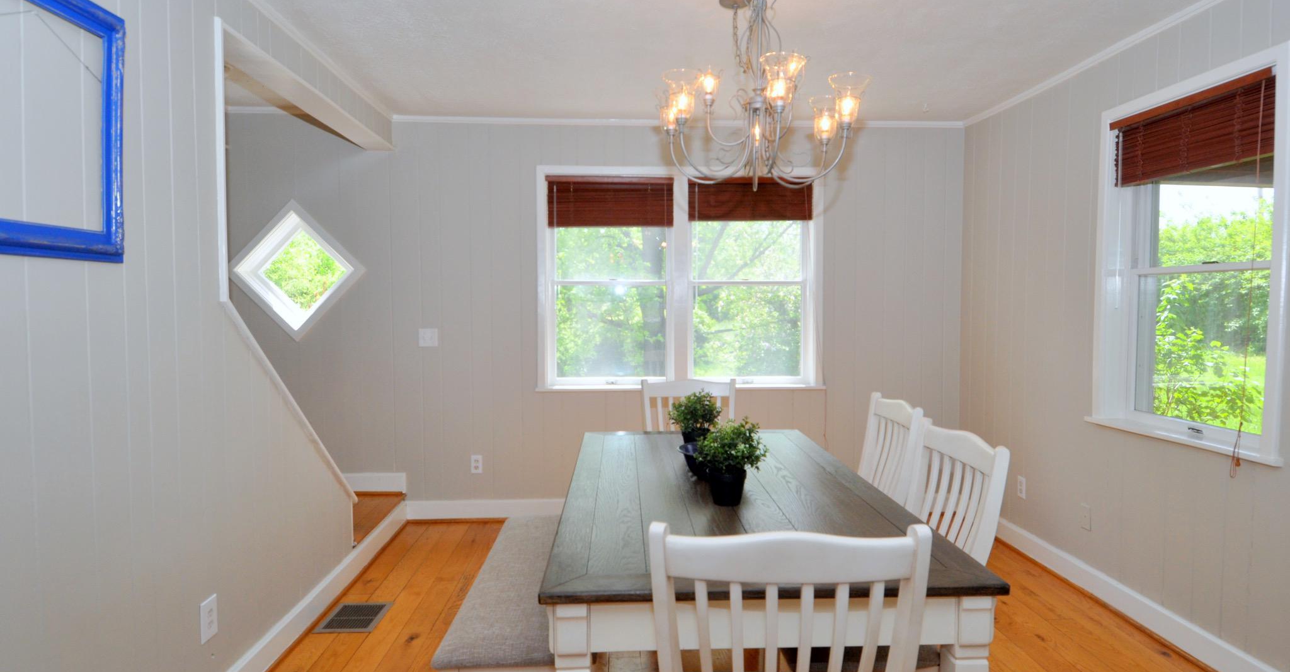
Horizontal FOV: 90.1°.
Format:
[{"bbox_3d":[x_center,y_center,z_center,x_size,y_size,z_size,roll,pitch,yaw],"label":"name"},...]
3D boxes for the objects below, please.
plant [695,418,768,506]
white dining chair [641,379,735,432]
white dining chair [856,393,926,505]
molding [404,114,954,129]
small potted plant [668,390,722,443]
[{"bbox_3d":[0.254,0.360,1.890,0.210,0.241,0.205,-1,3,-3],"label":"plant"},{"bbox_3d":[0.231,0.705,2.886,0.465,0.968,0.550,0,3,-1],"label":"white dining chair"},{"bbox_3d":[0.698,0.727,2.456,0.550,0.968,0.465,-1,3,-3],"label":"white dining chair"},{"bbox_3d":[0.247,-1.289,3.884,3.482,0.045,0.035,-1,3,-3],"label":"molding"},{"bbox_3d":[0.194,0.327,2.477,0.205,0.241,0.200,-1,3,-3],"label":"small potted plant"}]

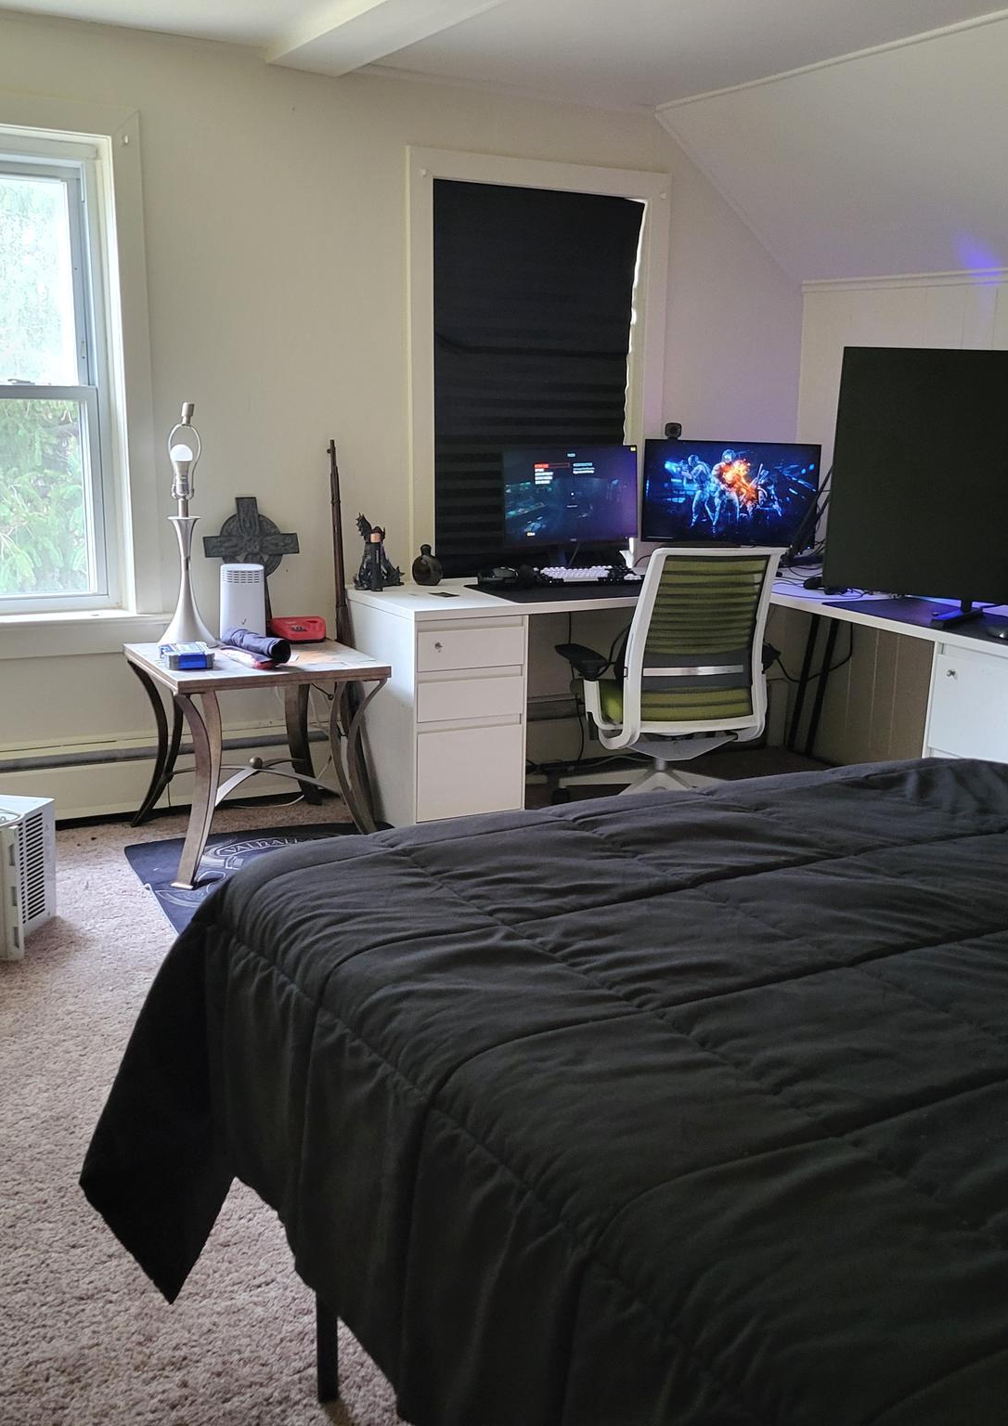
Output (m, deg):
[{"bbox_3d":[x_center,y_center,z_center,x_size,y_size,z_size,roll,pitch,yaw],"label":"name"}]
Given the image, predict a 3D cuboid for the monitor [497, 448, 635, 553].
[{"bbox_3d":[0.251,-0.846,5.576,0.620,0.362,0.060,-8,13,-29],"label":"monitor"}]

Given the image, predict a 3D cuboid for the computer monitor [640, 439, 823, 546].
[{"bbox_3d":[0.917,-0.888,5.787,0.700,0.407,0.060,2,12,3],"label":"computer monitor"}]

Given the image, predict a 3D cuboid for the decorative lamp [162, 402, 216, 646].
[{"bbox_3d":[-1.033,-0.615,4.686,0.185,0.800,0.185,-6,15,-29],"label":"decorative lamp"}]

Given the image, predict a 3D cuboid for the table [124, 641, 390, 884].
[{"bbox_3d":[-0.819,0.115,4.688,0.675,0.615,0.680,-6,15,-29],"label":"table"}]

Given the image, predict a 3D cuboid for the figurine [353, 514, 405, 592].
[{"bbox_3d":[-0.454,-0.589,5.236,0.180,0.260,0.130,-2,13,-12],"label":"figurine"}]

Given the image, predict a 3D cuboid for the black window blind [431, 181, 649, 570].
[{"bbox_3d":[0.137,-1.276,5.606,0.910,1.480,0.050,-6,15,-29],"label":"black window blind"}]

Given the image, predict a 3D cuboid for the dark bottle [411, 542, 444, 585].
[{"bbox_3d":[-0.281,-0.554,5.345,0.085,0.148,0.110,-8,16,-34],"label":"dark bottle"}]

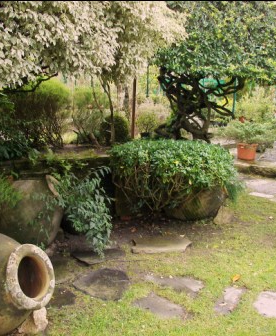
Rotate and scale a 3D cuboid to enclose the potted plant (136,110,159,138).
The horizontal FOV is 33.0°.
[{"bbox_3d":[0.190,-0.822,9.299,0.430,0.590,0.420,0,10,0],"label":"potted plant"}]

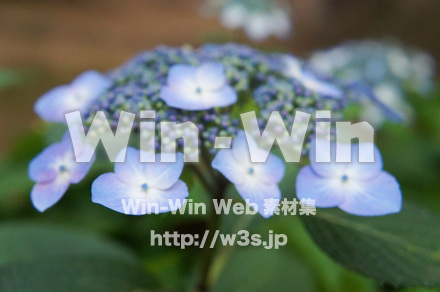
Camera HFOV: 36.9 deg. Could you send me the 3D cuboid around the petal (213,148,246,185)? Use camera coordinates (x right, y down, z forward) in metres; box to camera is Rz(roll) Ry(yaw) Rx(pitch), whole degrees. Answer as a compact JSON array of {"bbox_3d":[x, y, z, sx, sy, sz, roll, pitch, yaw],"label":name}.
[{"bbox_3d":[0.006,0.009,0.277,0.015,0.011,0.005,38,-15,5],"label":"petal"}]

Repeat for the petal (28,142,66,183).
[{"bbox_3d":[-0.081,0.009,0.305,0.021,0.018,0.005,-36,-30,17],"label":"petal"}]

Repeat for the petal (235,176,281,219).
[{"bbox_3d":[0.016,0.018,0.245,0.014,0.017,0.005,-20,-21,-15],"label":"petal"}]

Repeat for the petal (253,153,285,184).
[{"bbox_3d":[0.019,0.008,0.250,0.011,0.013,0.005,5,-25,-4],"label":"petal"}]

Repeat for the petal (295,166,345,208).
[{"bbox_3d":[0.038,0.015,0.248,0.019,0.018,0.005,0,-30,-8],"label":"petal"}]

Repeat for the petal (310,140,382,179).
[{"bbox_3d":[0.049,0.005,0.255,0.029,0.017,0.005,0,-30,-8],"label":"petal"}]

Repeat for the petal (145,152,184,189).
[{"bbox_3d":[-0.022,0.009,0.252,0.016,0.016,0.005,-2,-30,4],"label":"petal"}]

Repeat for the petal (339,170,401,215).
[{"bbox_3d":[0.063,0.020,0.277,0.029,0.020,0.005,-4,-26,-12],"label":"petal"}]

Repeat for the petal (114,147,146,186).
[{"bbox_3d":[-0.035,0.007,0.255,0.012,0.017,0.005,-2,-30,4],"label":"petal"}]

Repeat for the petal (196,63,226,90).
[{"bbox_3d":[-0.005,-0.034,0.311,0.015,0.005,0.021,-7,42,-8],"label":"petal"}]

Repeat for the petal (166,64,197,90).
[{"bbox_3d":[-0.017,-0.033,0.310,0.015,0.005,0.021,-1,41,-1],"label":"petal"}]

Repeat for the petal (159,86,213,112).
[{"bbox_3d":[-0.015,-0.022,0.298,0.025,0.005,0.015,9,42,10],"label":"petal"}]

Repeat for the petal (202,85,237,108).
[{"bbox_3d":[0.000,-0.023,0.299,0.015,0.005,0.015,-12,43,-13],"label":"petal"}]

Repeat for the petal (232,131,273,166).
[{"bbox_3d":[0.012,0.001,0.253,0.015,0.016,0.005,0,-25,-6],"label":"petal"}]

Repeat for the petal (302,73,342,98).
[{"bbox_3d":[0.049,-0.031,0.326,0.027,0.005,0.021,4,34,-44],"label":"petal"}]

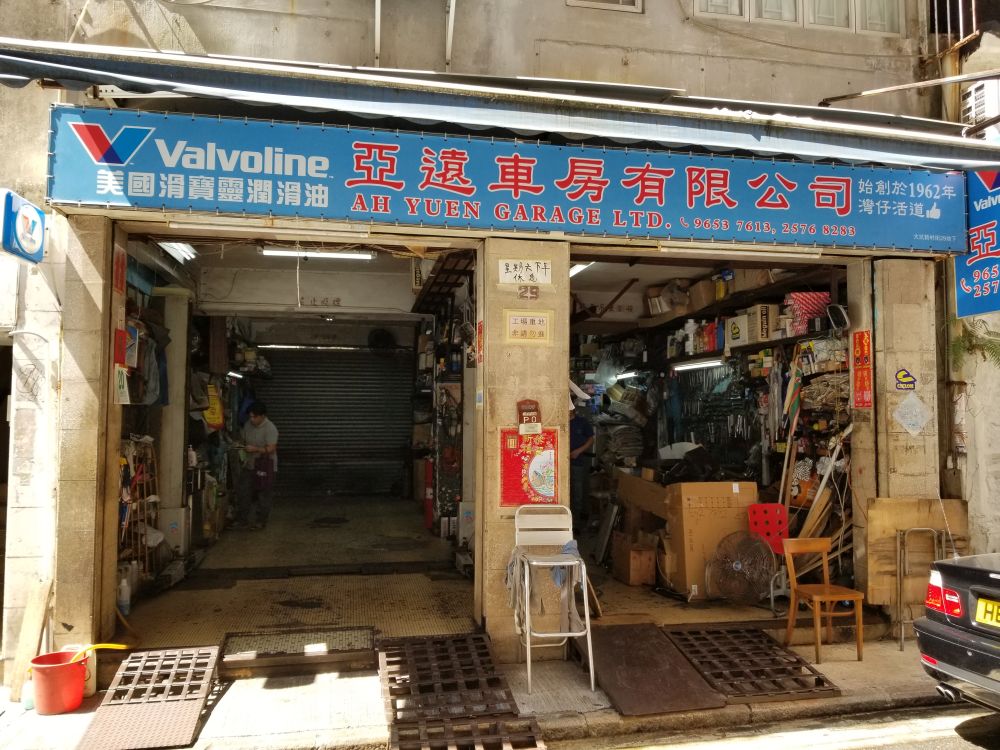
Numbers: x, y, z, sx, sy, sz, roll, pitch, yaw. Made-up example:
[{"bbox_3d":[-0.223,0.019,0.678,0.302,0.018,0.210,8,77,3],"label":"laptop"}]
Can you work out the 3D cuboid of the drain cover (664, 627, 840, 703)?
[{"bbox_3d":[1.579,1.844,4.824,0.719,0.050,0.878,1,6,-11],"label":"drain cover"}]

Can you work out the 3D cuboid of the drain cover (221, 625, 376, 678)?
[{"bbox_3d":[-1.262,1.755,4.779,0.940,0.200,0.330,1,-3,-11],"label":"drain cover"}]

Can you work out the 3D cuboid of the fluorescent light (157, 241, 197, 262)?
[{"bbox_3d":[-3.147,-1.242,7.354,0.220,0.120,1.220,1,-3,-11],"label":"fluorescent light"}]

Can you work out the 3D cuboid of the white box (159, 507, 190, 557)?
[{"bbox_3d":[-3.169,1.506,7.319,0.239,0.470,0.300,1,-3,-11],"label":"white box"}]

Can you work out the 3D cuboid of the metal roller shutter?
[{"bbox_3d":[-2.682,0.772,12.220,2.568,2.408,0.100,1,-3,-11],"label":"metal roller shutter"}]

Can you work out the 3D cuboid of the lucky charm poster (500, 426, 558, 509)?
[{"bbox_3d":[0.203,0.625,5.078,0.413,0.512,0.012,1,-3,-11],"label":"lucky charm poster"}]

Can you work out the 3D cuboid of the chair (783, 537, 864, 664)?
[{"bbox_3d":[2.250,1.558,5.229,0.393,0.767,0.449,1,-3,-11],"label":"chair"}]

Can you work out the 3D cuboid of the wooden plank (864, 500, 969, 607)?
[{"bbox_3d":[2.995,1.273,5.388,0.740,0.750,0.040,0,-3,-4],"label":"wooden plank"}]

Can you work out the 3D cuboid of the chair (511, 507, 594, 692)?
[{"bbox_3d":[0.313,1.340,4.627,0.410,1.020,0.560,1,-3,-8],"label":"chair"}]

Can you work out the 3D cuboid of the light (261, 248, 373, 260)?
[{"bbox_3d":[-1.976,-1.321,8.130,1.220,0.090,0.090,1,-3,-11],"label":"light"}]

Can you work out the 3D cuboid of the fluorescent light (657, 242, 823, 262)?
[{"bbox_3d":[1.687,-0.877,5.291,1.230,0.075,0.070,1,-3,-11],"label":"fluorescent light"}]

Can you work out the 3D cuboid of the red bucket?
[{"bbox_3d":[-2.425,1.705,4.146,0.275,0.265,0.275,1,-3,-11],"label":"red bucket"}]

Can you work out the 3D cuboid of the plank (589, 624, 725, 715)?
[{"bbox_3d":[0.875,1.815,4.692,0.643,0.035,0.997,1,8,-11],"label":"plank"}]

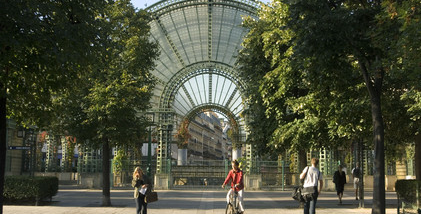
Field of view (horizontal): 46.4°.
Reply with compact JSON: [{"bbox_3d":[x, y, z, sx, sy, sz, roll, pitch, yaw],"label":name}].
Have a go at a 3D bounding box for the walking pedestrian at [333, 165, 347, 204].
[{"bbox_3d":[5.655,3.381,21.481,0.550,1.674,0.420,0,-7,3],"label":"walking pedestrian"}]

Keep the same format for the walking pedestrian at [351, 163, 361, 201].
[{"bbox_3d":[7.068,3.605,23.793,0.520,1.789,0.420,-3,-7,20],"label":"walking pedestrian"}]

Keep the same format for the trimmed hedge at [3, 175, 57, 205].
[{"bbox_3d":[-8.174,3.644,21.694,2.300,1.204,2.800,0,-7,0],"label":"trimmed hedge"}]

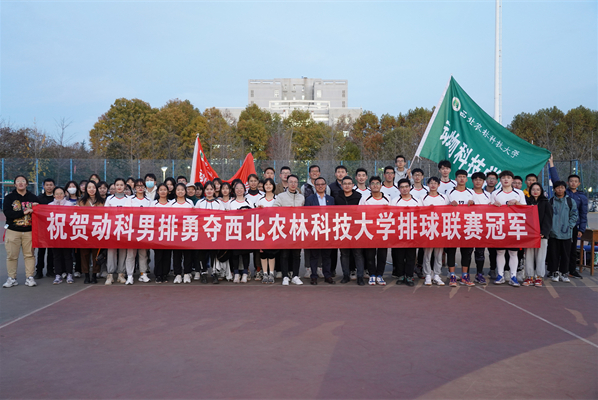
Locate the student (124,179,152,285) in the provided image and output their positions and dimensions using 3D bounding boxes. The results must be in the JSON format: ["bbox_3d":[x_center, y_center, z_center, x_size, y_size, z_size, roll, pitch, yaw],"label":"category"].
[{"bbox_3d":[-2.571,0.496,7.990,0.480,1.663,0.380,0,1,-3],"label":"student"}]

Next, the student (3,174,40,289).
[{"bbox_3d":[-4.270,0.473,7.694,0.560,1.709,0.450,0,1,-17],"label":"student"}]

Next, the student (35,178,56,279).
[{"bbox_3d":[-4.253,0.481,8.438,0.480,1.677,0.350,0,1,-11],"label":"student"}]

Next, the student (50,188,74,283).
[{"bbox_3d":[-3.800,0.563,8.000,0.450,1.532,0.320,0,0,-10],"label":"student"}]

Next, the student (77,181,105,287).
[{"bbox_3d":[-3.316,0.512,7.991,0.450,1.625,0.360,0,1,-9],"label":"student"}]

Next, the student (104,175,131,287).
[{"bbox_3d":[-2.871,0.494,7.930,0.450,1.670,0.320,0,0,-7],"label":"student"}]

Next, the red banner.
[{"bbox_3d":[-0.193,0.418,7.580,7.709,0.675,0.200,0,0,0],"label":"red banner"}]

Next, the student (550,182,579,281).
[{"bbox_3d":[4.465,0.524,8.421,0.500,1.682,0.360,0,1,7],"label":"student"}]

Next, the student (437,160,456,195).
[{"bbox_3d":[2.452,0.331,8.341,0.500,1.980,0.360,0,1,7],"label":"student"}]

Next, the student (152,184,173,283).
[{"bbox_3d":[-2.206,0.532,8.090,0.460,1.593,0.360,0,1,-3],"label":"student"}]

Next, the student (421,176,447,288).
[{"bbox_3d":[2.143,0.487,7.850,0.470,1.686,0.330,0,0,5],"label":"student"}]

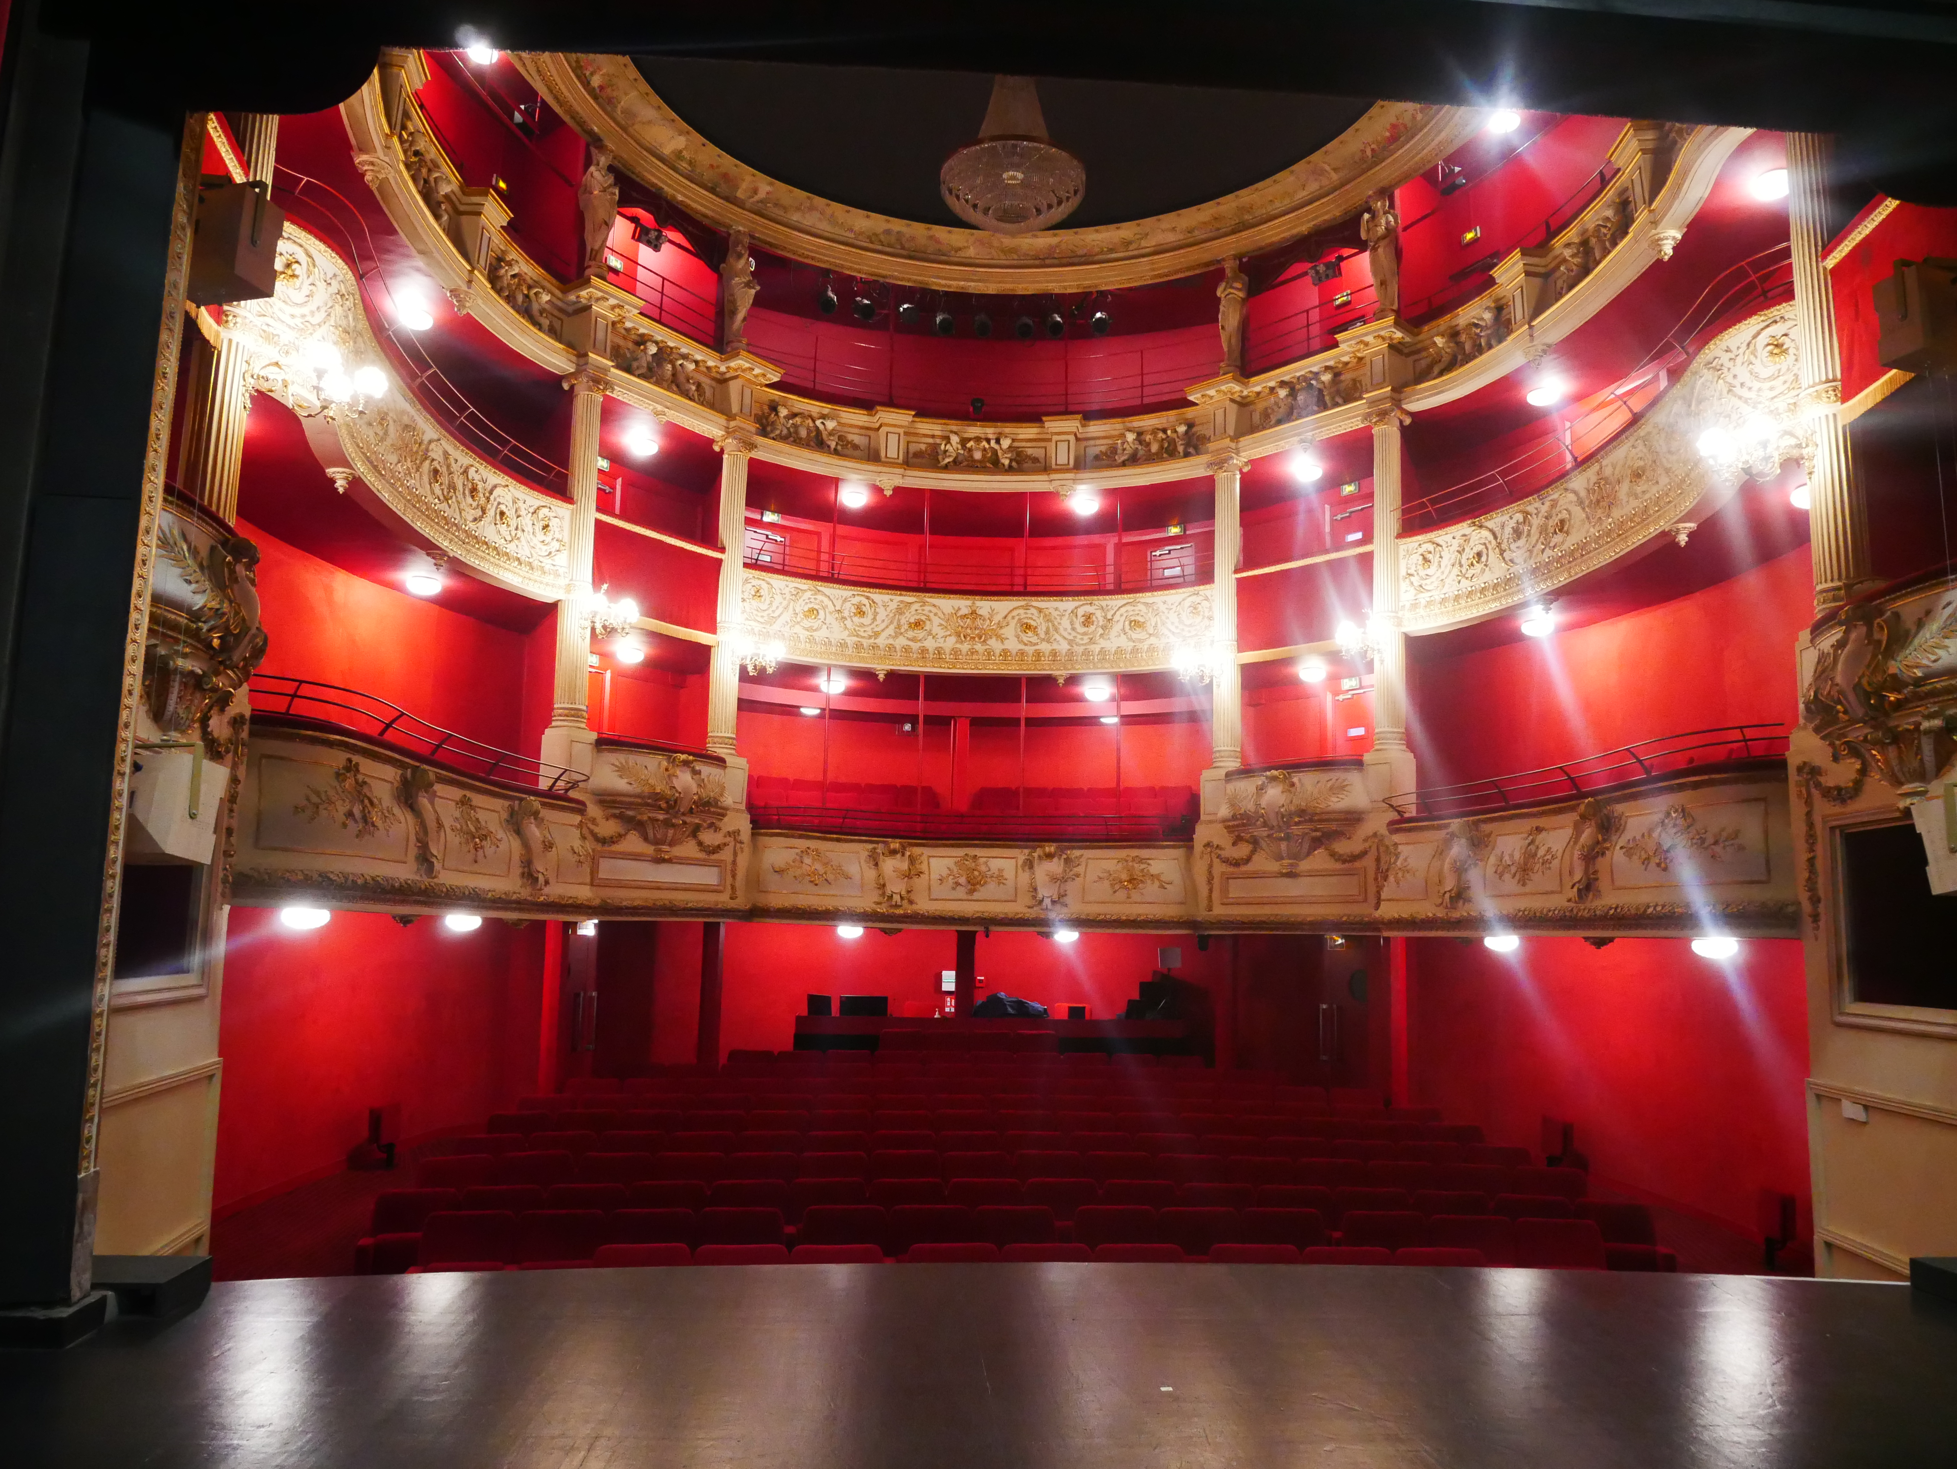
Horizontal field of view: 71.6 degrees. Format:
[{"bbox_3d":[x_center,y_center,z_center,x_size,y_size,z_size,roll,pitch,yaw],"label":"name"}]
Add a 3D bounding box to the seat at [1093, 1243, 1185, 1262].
[{"bbox_3d":[0.950,3.408,7.709,0.550,0.870,0.580,1,-8,-1],"label":"seat"}]

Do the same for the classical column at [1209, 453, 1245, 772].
[{"bbox_3d":[2.858,-1.417,15.551,0.370,3.659,0.370,1,-8,0],"label":"classical column"}]

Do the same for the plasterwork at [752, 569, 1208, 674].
[{"bbox_3d":[0.002,-1.230,15.865,5.400,1.004,1.000,2,-8,-3],"label":"plasterwork"}]

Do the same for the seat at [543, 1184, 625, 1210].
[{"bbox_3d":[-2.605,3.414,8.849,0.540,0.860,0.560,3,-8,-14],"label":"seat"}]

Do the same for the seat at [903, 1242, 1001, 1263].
[{"bbox_3d":[-0.146,3.312,7.465,0.540,0.880,0.580,2,-8,-4],"label":"seat"}]

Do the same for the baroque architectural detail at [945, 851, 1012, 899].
[{"bbox_3d":[0.001,1.639,15.918,0.773,0.557,0.130,2,-8,-2],"label":"baroque architectural detail"}]

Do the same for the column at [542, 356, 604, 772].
[{"bbox_3d":[-3.881,-1.648,13.190,0.400,4.020,0.400,-4,-9,34],"label":"column"}]

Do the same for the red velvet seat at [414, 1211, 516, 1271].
[{"bbox_3d":[-2.951,3.217,7.728,0.540,0.880,0.580,3,-8,-14],"label":"red velvet seat"}]

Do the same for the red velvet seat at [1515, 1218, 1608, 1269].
[{"bbox_3d":[3.671,3.505,8.375,0.550,0.870,0.580,0,-8,7],"label":"red velvet seat"}]

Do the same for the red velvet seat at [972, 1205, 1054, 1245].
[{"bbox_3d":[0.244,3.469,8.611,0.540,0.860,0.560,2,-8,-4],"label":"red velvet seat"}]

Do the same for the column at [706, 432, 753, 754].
[{"bbox_3d":[-2.731,-1.530,14.906,0.380,3.620,0.380,1,-8,0],"label":"column"}]

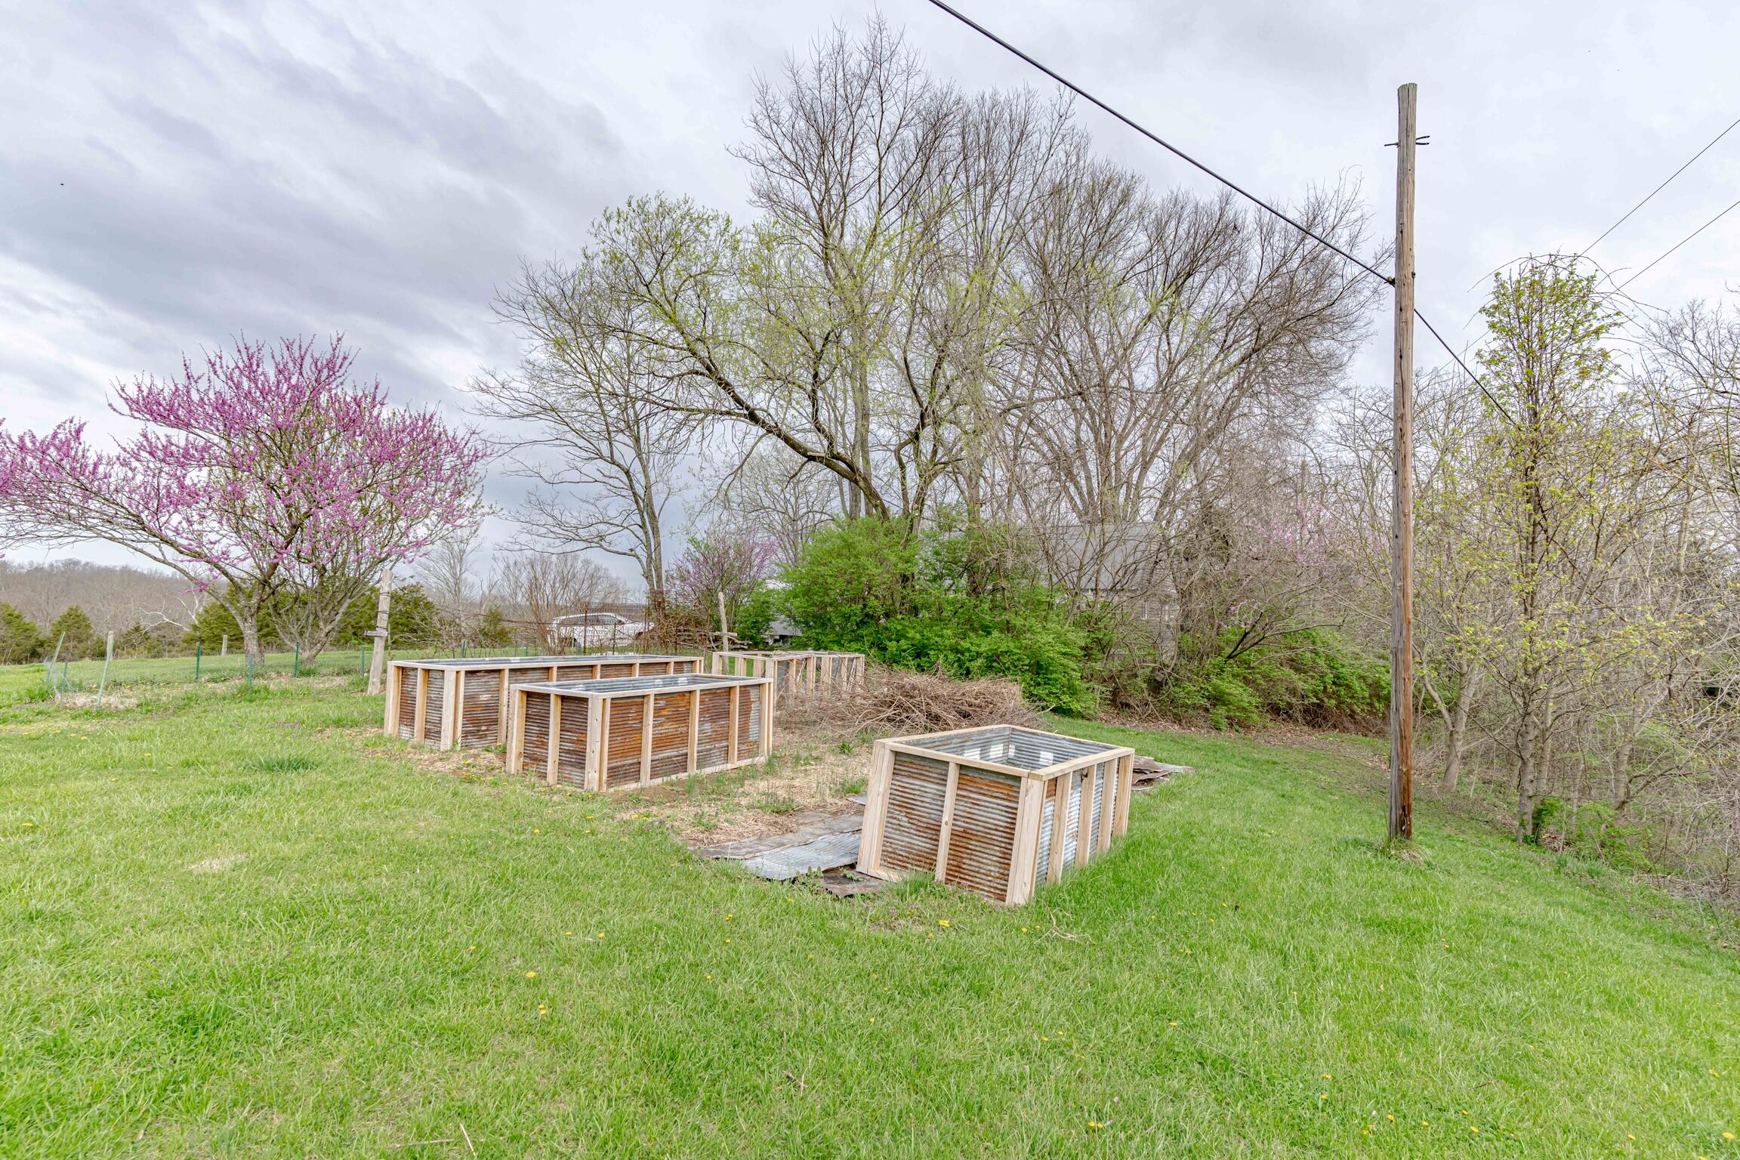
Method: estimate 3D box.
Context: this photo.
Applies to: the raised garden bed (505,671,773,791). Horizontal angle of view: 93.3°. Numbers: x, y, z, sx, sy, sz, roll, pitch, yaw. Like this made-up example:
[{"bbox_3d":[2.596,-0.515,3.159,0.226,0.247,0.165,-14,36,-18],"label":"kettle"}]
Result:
[{"bbox_3d":[-2.096,1.390,7.989,1.100,0.780,2.440,1,-3,28],"label":"raised garden bed"}]

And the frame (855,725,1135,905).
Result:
[{"bbox_3d":[1.048,1.580,5.888,1.100,0.790,2.440,5,-4,30],"label":"frame"}]

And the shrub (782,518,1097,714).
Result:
[{"bbox_3d":[1.400,0.580,16.900,6.200,3.800,4.200,0,0,5],"label":"shrub"}]

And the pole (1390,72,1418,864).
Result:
[{"bbox_3d":[5.470,-1.190,8.400,0.240,7.750,0.240,0,0,33],"label":"pole"}]

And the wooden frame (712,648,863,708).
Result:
[{"bbox_3d":[-1.260,1.630,13.700,1.120,0.780,3.050,1,-3,26],"label":"wooden frame"}]

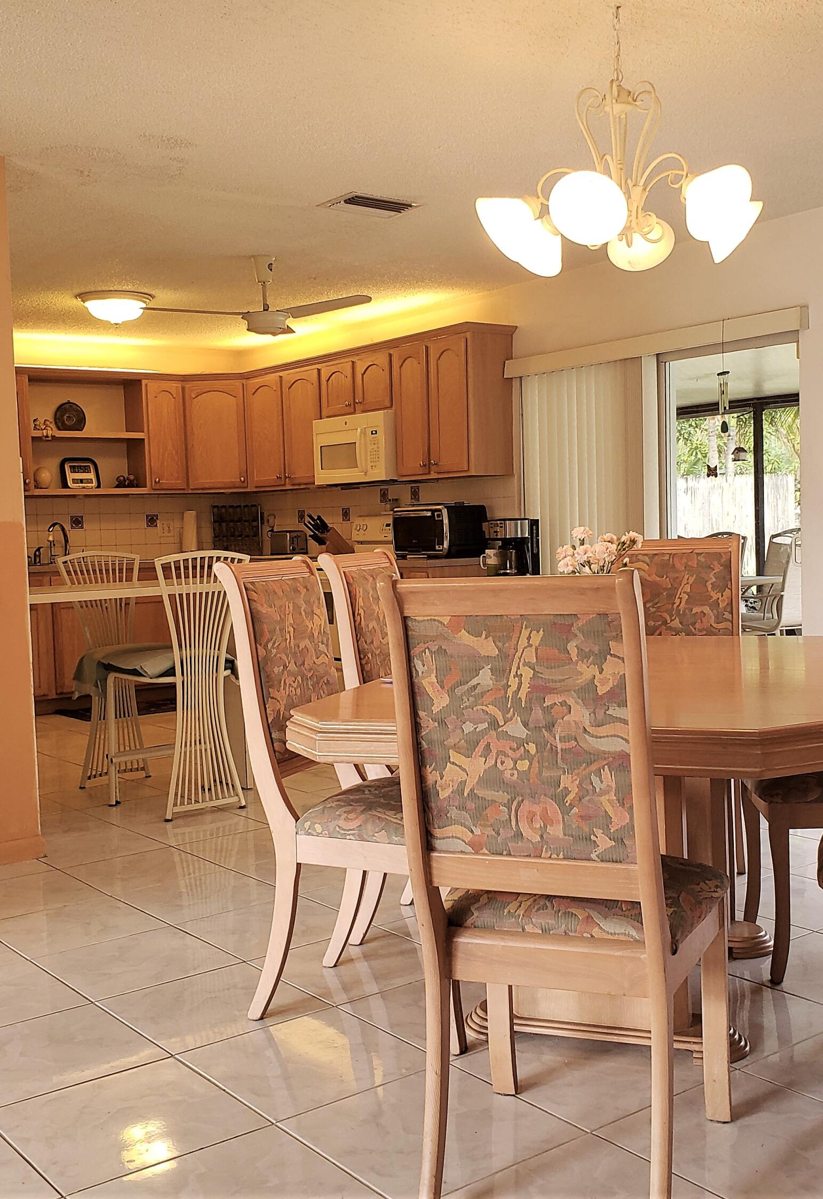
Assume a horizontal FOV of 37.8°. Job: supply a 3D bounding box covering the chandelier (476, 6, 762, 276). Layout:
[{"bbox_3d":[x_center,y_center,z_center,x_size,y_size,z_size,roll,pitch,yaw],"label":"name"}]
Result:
[{"bbox_3d":[0.541,-1.184,3.097,0.710,0.670,0.710,-1,4,10],"label":"chandelier"}]

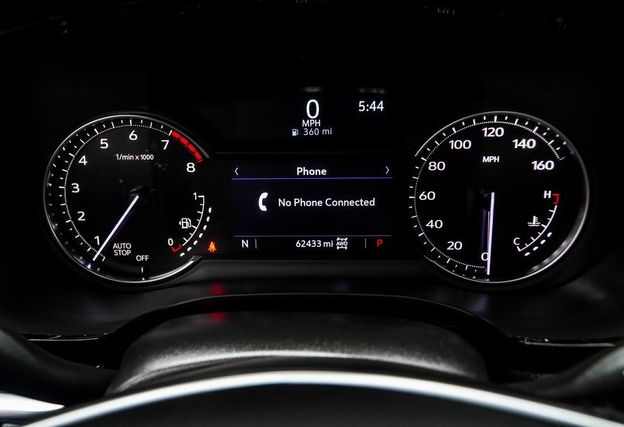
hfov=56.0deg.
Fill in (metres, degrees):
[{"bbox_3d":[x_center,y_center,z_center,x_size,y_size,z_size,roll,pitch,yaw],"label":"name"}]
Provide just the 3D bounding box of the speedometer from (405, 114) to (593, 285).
[{"bbox_3d":[0.113,-0.009,0.352,0.105,0.102,0.020,0,1,1],"label":"speedometer"}]

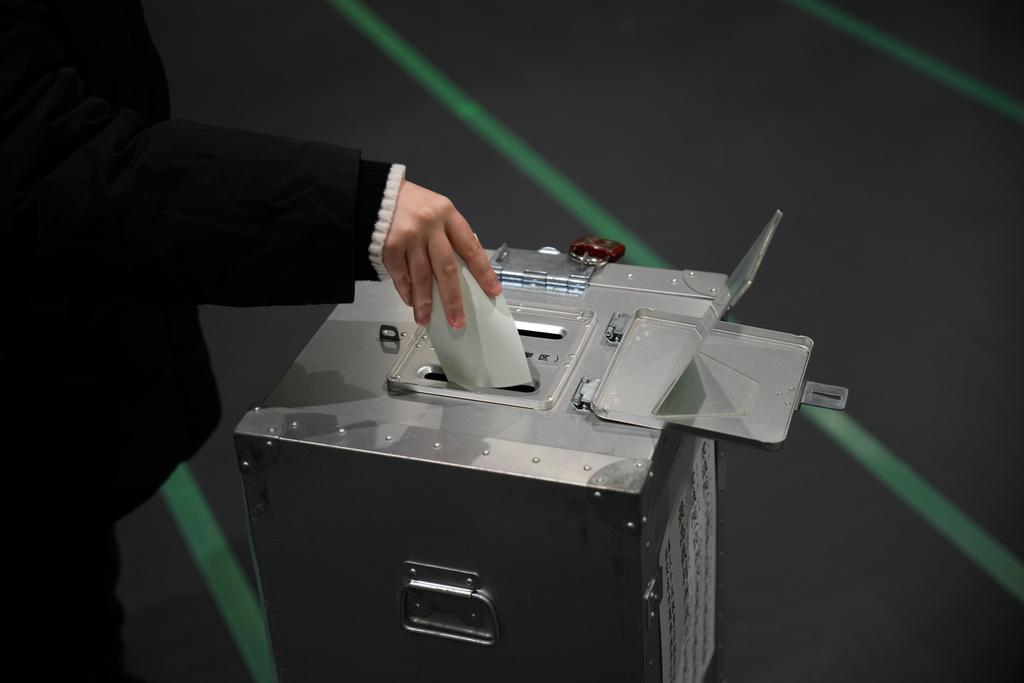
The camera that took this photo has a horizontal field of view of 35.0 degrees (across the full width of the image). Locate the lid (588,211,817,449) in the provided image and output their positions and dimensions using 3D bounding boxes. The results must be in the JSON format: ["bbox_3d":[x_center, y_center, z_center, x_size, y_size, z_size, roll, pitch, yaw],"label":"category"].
[{"bbox_3d":[0.171,-0.011,1.430,0.170,0.146,0.177,7,32,17],"label":"lid"}]

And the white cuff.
[{"bbox_3d":[-0.112,-0.107,1.455,0.024,0.092,0.075,20,33,11],"label":"white cuff"}]

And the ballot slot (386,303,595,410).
[{"bbox_3d":[-0.016,0.010,1.518,0.150,0.015,0.168,7,32,17],"label":"ballot slot"}]

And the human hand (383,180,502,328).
[{"bbox_3d":[-0.061,-0.080,1.435,0.110,0.125,0.085,8,33,18],"label":"human hand"}]

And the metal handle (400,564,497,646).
[{"bbox_3d":[-0.057,0.236,1.447,0.090,0.073,0.019,7,32,17],"label":"metal handle"}]

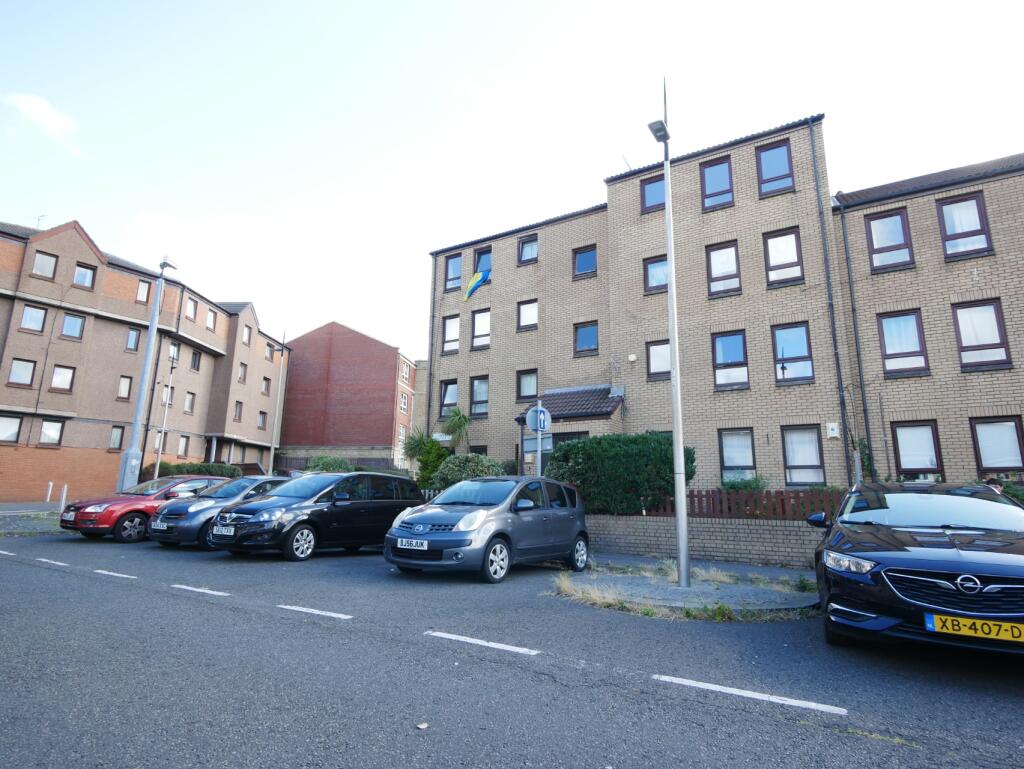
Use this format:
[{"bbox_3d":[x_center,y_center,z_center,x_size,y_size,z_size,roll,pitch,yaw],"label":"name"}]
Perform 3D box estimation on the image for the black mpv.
[{"bbox_3d":[-3.593,2.585,10.726,1.861,1.635,4.467,-6,-16,30],"label":"black mpv"}]

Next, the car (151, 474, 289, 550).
[{"bbox_3d":[-5.963,2.860,12.011,1.720,1.540,3.715,-6,-16,30],"label":"car"}]

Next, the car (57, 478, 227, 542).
[{"bbox_3d":[-8.050,2.981,12.847,1.900,1.480,4.342,-6,-16,30],"label":"car"}]

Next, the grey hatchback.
[{"bbox_3d":[-0.196,2.243,8.614,1.750,1.550,4.083,-6,-16,32],"label":"grey hatchback"}]

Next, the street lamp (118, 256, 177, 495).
[{"bbox_3d":[-12.044,-0.063,17.599,0.620,8.730,0.800,-8,-14,36],"label":"street lamp"}]

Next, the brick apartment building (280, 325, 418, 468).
[{"bbox_3d":[-15.334,2.290,49.245,12.200,14.450,7.500,-1,-12,9],"label":"brick apartment building"}]

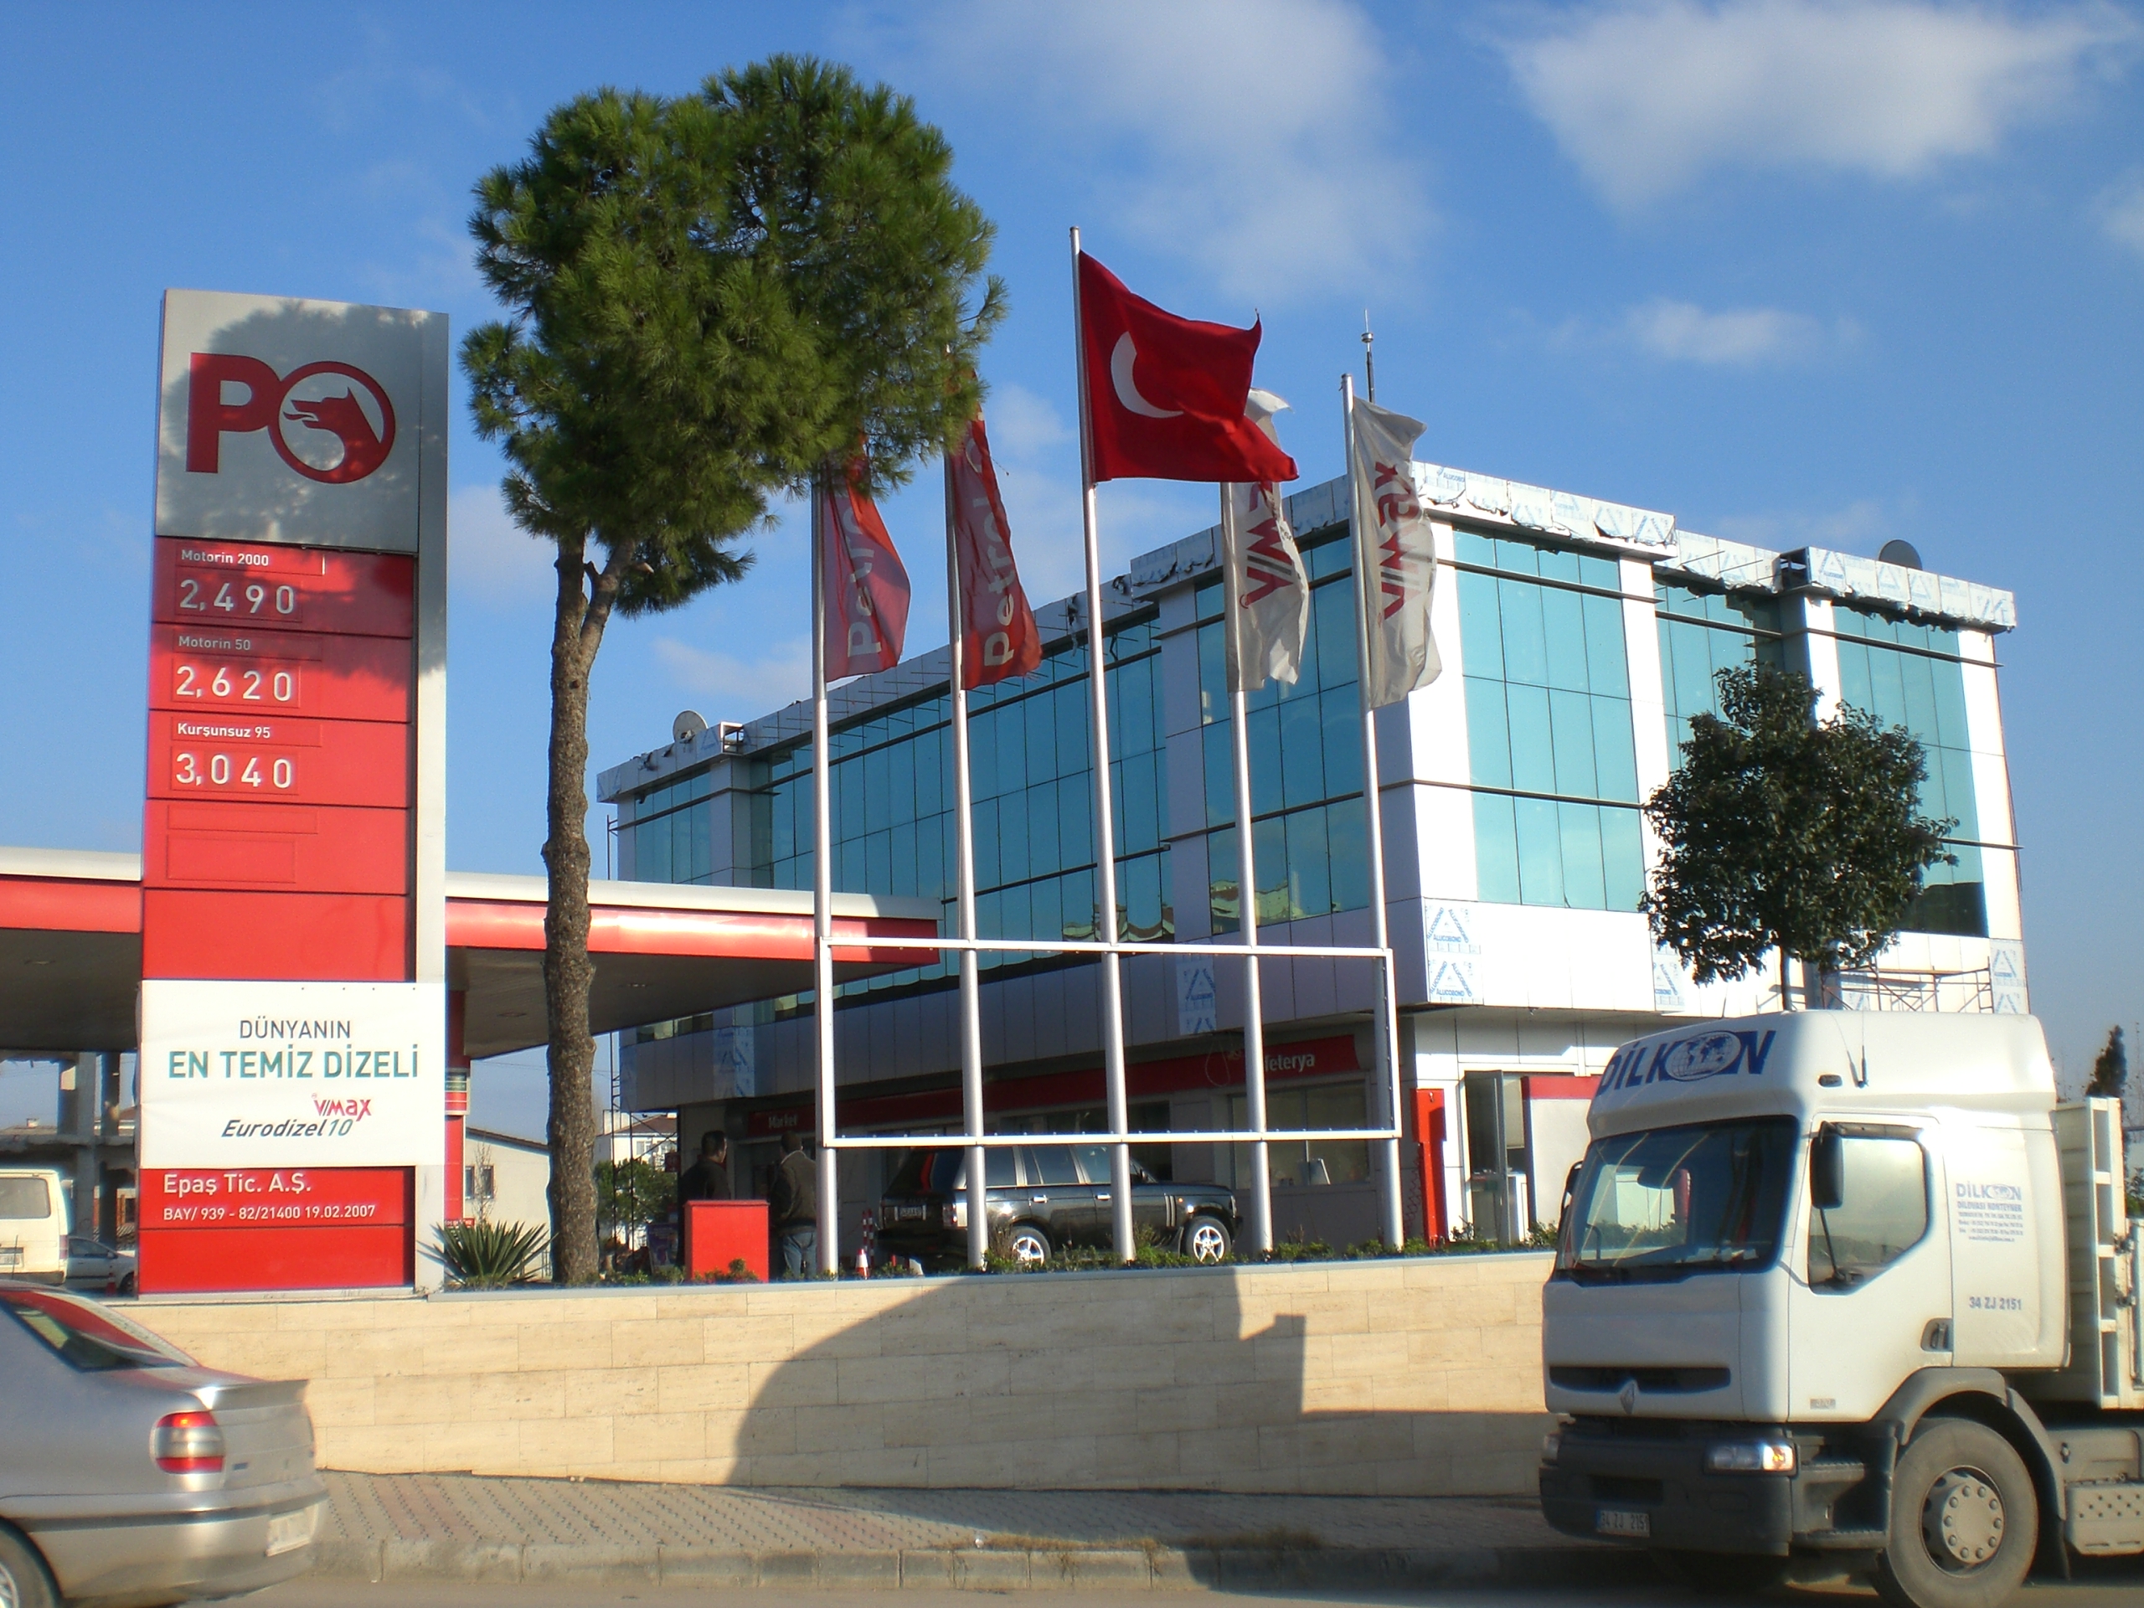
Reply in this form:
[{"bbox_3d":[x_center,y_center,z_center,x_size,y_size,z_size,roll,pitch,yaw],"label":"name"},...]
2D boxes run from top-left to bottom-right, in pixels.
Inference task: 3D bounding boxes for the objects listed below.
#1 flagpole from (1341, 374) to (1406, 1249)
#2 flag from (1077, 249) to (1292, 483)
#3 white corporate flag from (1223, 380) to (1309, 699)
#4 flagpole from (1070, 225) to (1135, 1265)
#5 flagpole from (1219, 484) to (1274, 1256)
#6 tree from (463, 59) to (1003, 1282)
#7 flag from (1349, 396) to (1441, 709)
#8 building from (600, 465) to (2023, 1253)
[{"bbox_3d":[2.394,-0.013,18.799,0.125,7.150,0.125,1,-10,-17],"label":"flagpole"},{"bbox_3d":[0.852,-3.249,17.997,1.850,1.973,0.500,-10,-13,39],"label":"flag"},{"bbox_3d":[1.526,-2.129,18.568,0.800,2.558,0.350,-10,-13,39],"label":"white corporate flag"},{"bbox_3d":[0.213,-0.582,18.139,0.125,8.186,0.125,1,-10,-17],"label":"flagpole"},{"bbox_3d":[1.322,-0.043,18.424,0.125,7.150,0.125,1,-10,-17],"label":"flagpole"},{"bbox_3d":[-2.397,-1.054,16.855,3.900,8.850,3.800,1,-10,-17],"label":"tree"},{"bbox_3d":[2.594,-2.035,18.932,0.800,2.549,0.350,-10,-13,39],"label":"flag"},{"bbox_3d":[2.994,3.332,46.992,15.000,11.100,27.200,5,-12,-35],"label":"building"}]

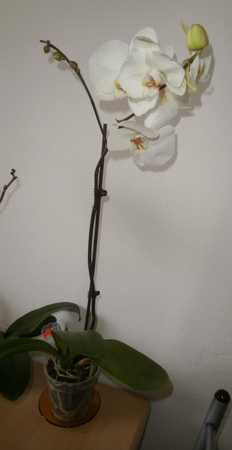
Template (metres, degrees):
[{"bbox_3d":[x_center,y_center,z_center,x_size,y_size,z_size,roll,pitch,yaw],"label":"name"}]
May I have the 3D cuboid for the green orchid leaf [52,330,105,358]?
[{"bbox_3d":[-0.080,0.255,0.723,0.105,0.042,0.070,-1,17,-17],"label":"green orchid leaf"}]

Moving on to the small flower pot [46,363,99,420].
[{"bbox_3d":[-0.094,0.333,0.724,0.120,0.120,0.120,4,20,-1],"label":"small flower pot"}]

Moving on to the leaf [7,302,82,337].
[{"bbox_3d":[-0.158,0.199,0.725,0.185,0.090,0.065,5,20,3],"label":"leaf"}]

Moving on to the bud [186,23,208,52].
[{"bbox_3d":[0.101,-0.232,0.418,0.028,0.034,0.028,10,21,16],"label":"bud"}]

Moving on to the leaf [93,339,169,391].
[{"bbox_3d":[0.021,0.276,0.669,0.180,0.050,0.085,10,21,16],"label":"leaf"}]

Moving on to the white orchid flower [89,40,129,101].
[{"bbox_3d":[-0.001,-0.221,0.483,0.082,0.088,0.045,6,20,4],"label":"white orchid flower"}]

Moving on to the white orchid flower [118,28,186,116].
[{"bbox_3d":[0.055,-0.236,0.526,0.100,0.117,0.055,4,22,1],"label":"white orchid flower"}]

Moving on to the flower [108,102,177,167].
[{"bbox_3d":[0.046,-0.157,0.588,0.112,0.102,0.060,9,24,16],"label":"flower"}]

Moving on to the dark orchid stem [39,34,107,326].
[{"bbox_3d":[-0.076,-0.021,0.607,0.110,0.560,0.060,10,21,16],"label":"dark orchid stem"}]

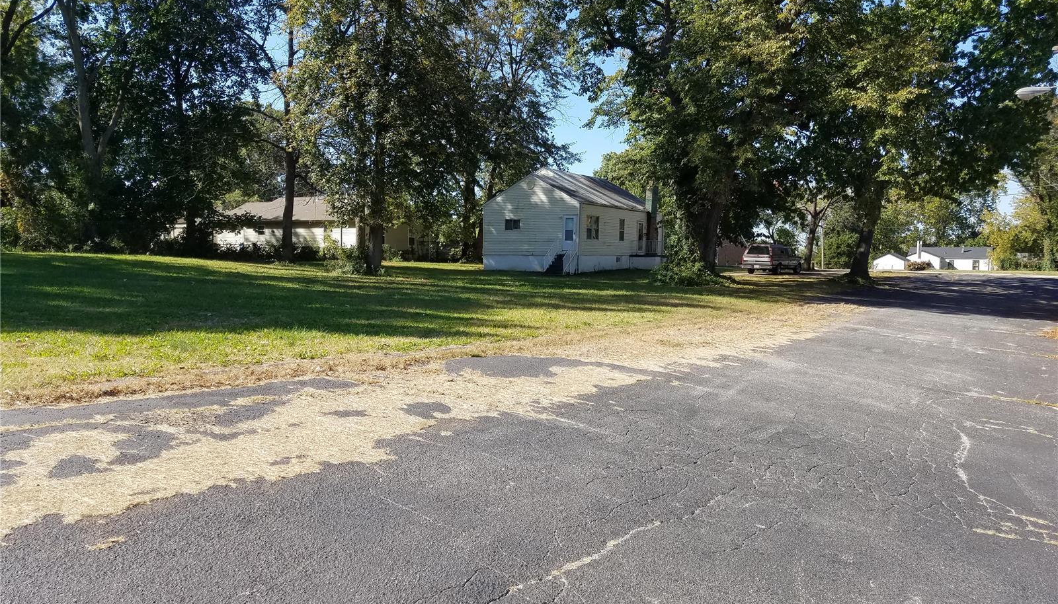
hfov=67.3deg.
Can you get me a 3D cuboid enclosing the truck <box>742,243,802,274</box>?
[{"bbox_3d":[16.304,-2.871,53.121,2.030,1.940,5.400,2,4,36],"label":"truck"}]

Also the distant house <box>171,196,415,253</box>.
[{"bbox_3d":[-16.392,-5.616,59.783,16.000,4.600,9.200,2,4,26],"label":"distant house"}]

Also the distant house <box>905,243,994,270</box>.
[{"bbox_3d":[78.211,-8.023,147.776,13.800,4.700,9.500,3,4,38],"label":"distant house"}]

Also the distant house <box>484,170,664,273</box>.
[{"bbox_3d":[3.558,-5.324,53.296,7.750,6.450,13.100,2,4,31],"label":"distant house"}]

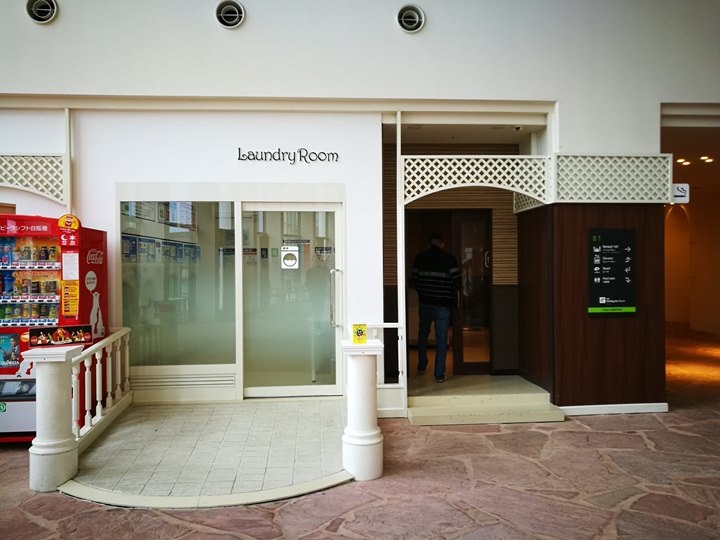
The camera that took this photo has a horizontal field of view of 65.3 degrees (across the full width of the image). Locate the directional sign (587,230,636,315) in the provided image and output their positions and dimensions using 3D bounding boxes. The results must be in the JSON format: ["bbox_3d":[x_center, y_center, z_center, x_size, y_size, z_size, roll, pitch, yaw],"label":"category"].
[{"bbox_3d":[2.526,0.030,5.625,0.504,0.868,0.040,-1,1,-5],"label":"directional sign"}]

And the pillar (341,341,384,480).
[{"bbox_3d":[0.011,1.001,4.069,0.285,0.945,0.285,-1,1,-5],"label":"pillar"}]

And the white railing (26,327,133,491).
[{"bbox_3d":[-2.203,1.017,4.546,0.300,0.950,1.508,-1,1,-5],"label":"white railing"}]

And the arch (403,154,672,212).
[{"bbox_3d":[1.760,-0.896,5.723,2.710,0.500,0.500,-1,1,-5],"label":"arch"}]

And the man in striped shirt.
[{"bbox_3d":[0.860,0.406,6.411,0.570,1.680,0.450,-1,1,-5],"label":"man in striped shirt"}]

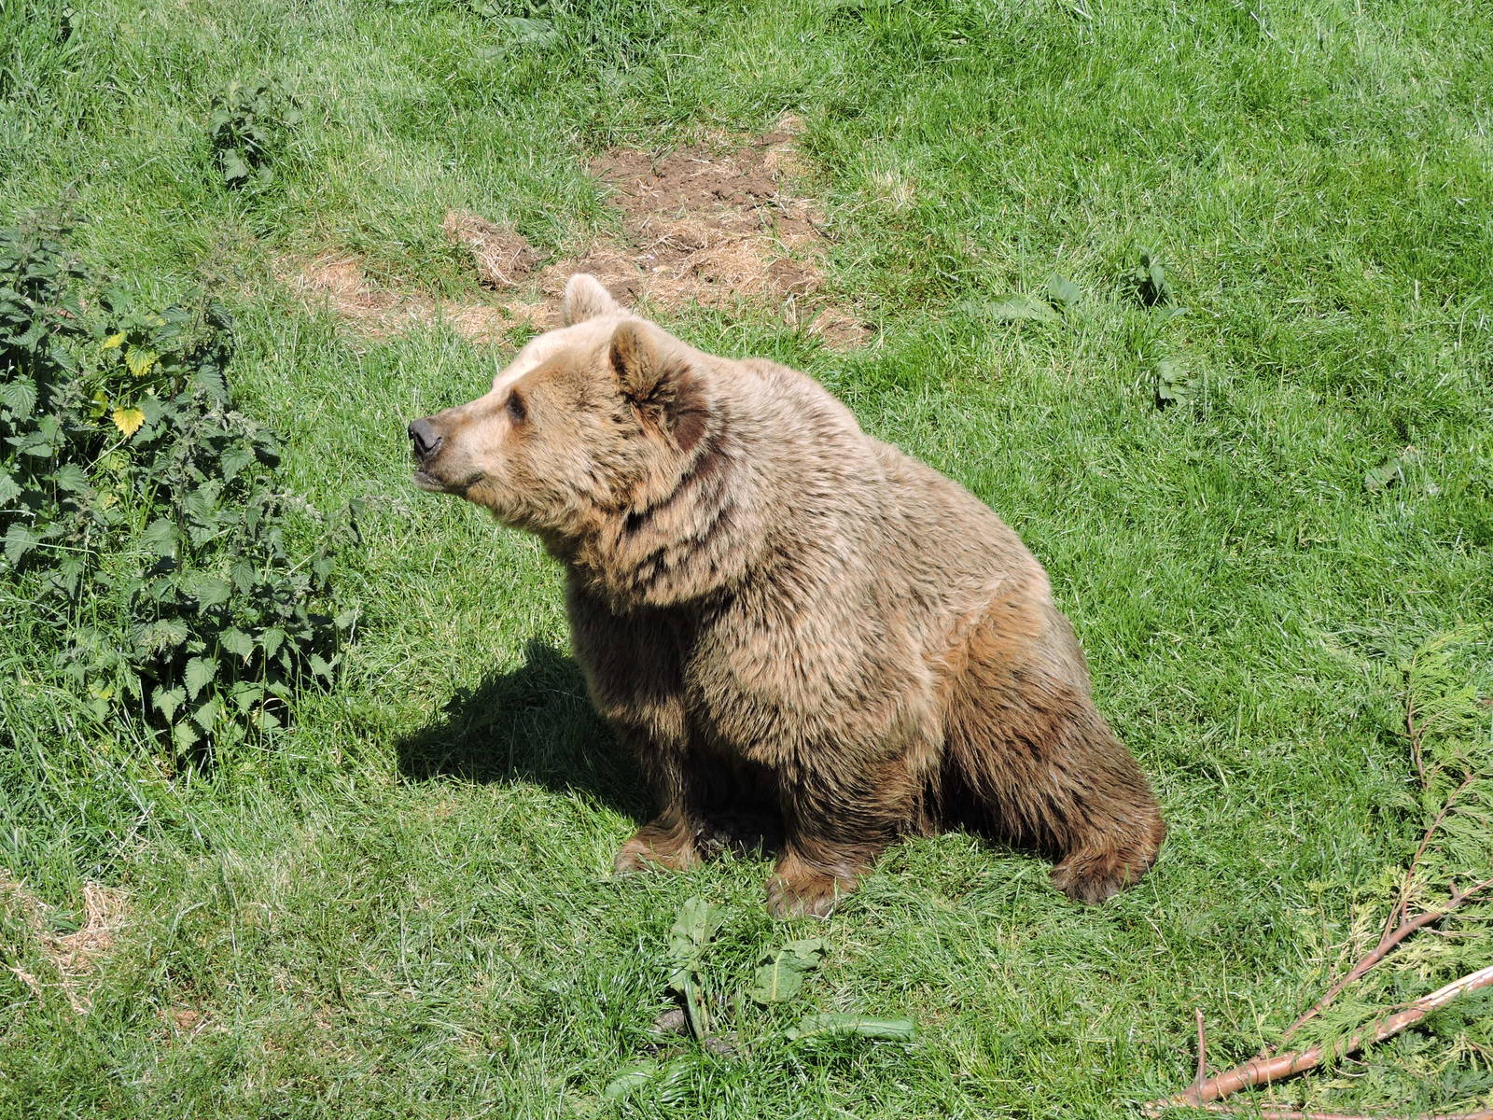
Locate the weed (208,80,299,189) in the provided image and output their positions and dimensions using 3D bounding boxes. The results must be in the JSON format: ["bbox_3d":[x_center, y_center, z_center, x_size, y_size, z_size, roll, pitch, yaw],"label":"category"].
[{"bbox_3d":[-1.068,-0.923,8.900,0.200,0.190,0.190,0,30,0],"label":"weed"}]

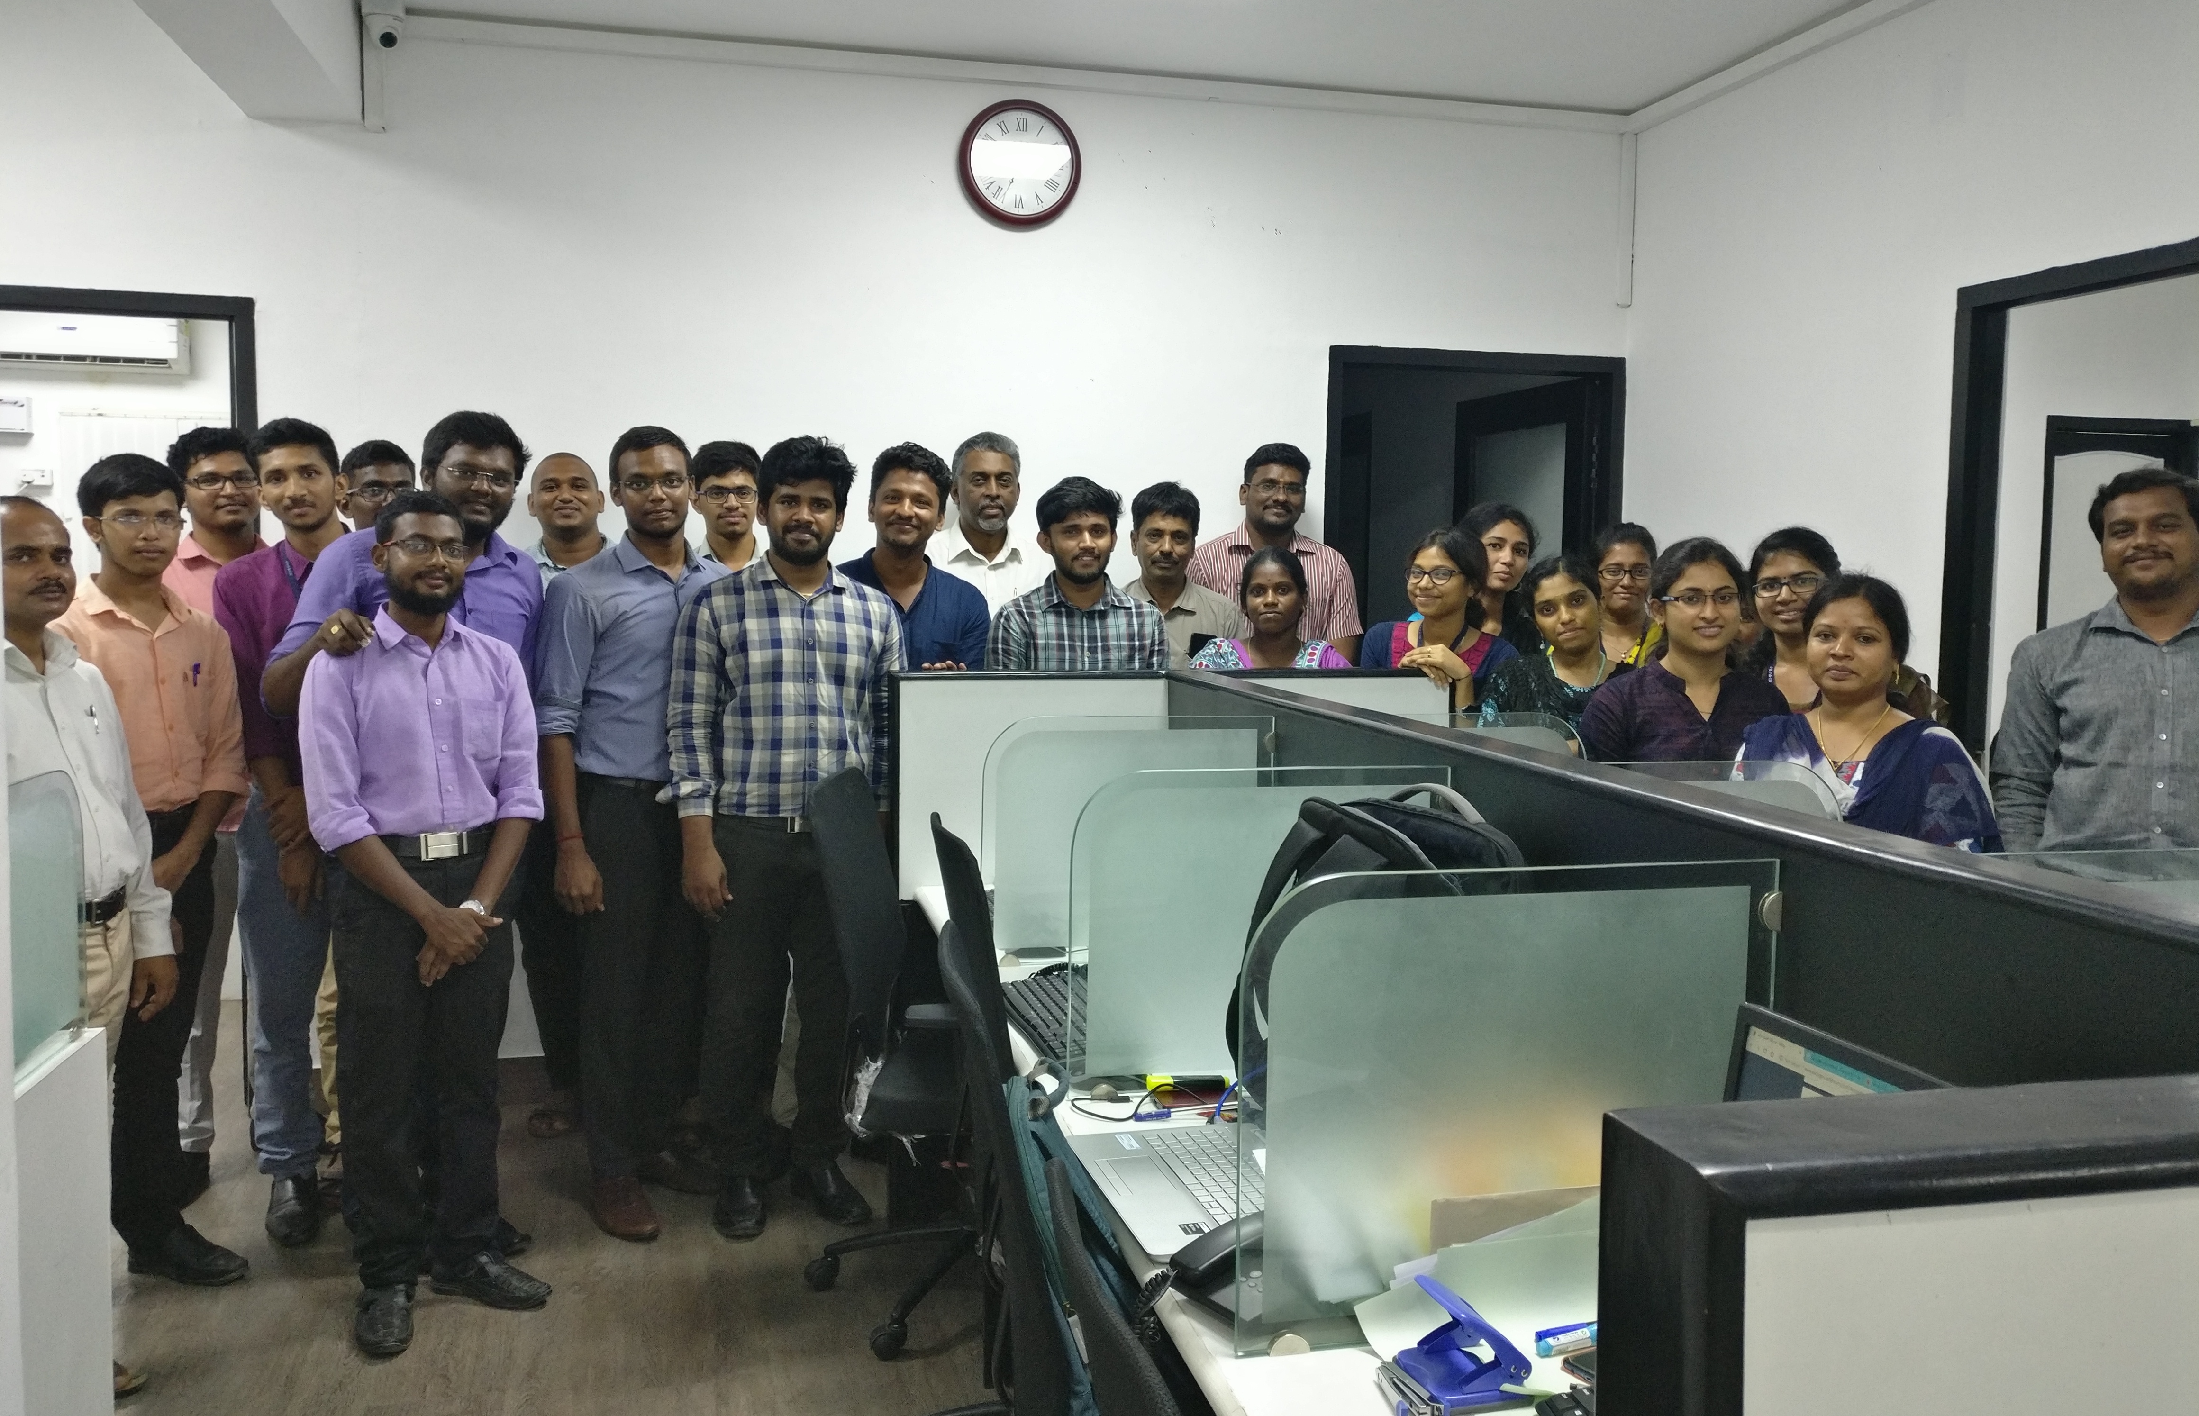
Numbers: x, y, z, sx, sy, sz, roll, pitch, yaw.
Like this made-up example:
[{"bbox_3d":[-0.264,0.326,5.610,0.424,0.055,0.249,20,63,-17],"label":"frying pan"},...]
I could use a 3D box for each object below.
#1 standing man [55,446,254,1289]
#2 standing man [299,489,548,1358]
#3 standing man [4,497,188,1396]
[{"bbox_3d":[-1.902,0.327,3.572,0.470,1.637,0.310,-3,6,-40],"label":"standing man"},{"bbox_3d":[-1.301,0.378,3.431,0.480,1.577,0.340,-2,6,-30],"label":"standing man"},{"bbox_3d":[-1.782,0.414,3.088,0.320,1.548,0.470,5,6,40],"label":"standing man"}]

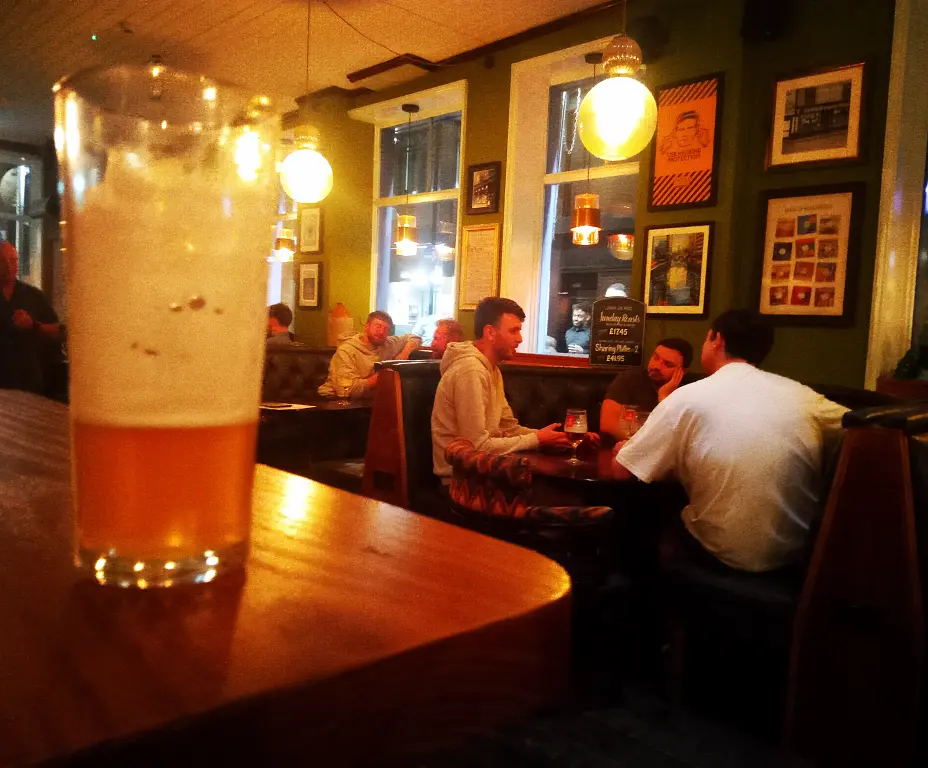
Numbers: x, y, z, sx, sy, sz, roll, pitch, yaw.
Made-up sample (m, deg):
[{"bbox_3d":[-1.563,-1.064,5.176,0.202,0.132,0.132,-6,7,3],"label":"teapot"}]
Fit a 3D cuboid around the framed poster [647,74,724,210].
[{"bbox_3d":[1.224,-1.314,4.555,0.030,0.702,0.416,0,5,-45],"label":"framed poster"}]

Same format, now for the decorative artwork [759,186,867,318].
[{"bbox_3d":[1.691,-0.630,4.092,0.030,0.665,0.498,0,5,-45],"label":"decorative artwork"}]

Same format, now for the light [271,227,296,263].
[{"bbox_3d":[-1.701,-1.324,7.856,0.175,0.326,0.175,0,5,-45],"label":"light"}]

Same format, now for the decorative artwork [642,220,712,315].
[{"bbox_3d":[1.185,-0.631,4.600,0.030,0.514,0.418,0,5,-45],"label":"decorative artwork"}]

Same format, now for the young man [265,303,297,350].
[{"bbox_3d":[-1.396,0.057,6.100,0.500,1.300,0.750,-2,7,-43],"label":"young man"}]

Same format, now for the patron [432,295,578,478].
[{"bbox_3d":[0.187,0.335,3.301,0.740,1.340,0.500,6,6,35],"label":"patron"}]

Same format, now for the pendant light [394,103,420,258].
[{"bbox_3d":[-0.430,-1.611,6.577,0.170,1.221,0.170,3,3,0],"label":"pendant light"}]

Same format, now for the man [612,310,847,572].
[{"bbox_3d":[0.830,0.409,2.830,0.700,1.270,0.760,2,3,-12],"label":"man"}]

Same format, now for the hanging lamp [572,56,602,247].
[{"bbox_3d":[0.687,-1.263,4.500,0.165,1.030,0.165,-2,7,-43],"label":"hanging lamp"}]

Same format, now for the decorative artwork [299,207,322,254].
[{"bbox_3d":[-1.312,-1.319,7.101,0.030,0.408,0.339,0,5,-45],"label":"decorative artwork"}]

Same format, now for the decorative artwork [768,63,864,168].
[{"bbox_3d":[1.722,-1.300,4.054,0.030,0.449,0.441,0,5,-45],"label":"decorative artwork"}]

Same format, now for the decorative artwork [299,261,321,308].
[{"bbox_3d":[-1.145,-0.735,6.179,0.030,0.345,0.320,-2,7,-43],"label":"decorative artwork"}]

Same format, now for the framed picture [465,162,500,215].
[{"bbox_3d":[0.142,-1.328,5.641,0.030,0.335,0.302,0,5,-45],"label":"framed picture"}]

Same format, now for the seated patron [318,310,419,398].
[{"bbox_3d":[-0.600,0.173,5.100,0.640,1.270,0.720,2,5,-10],"label":"seated patron"}]

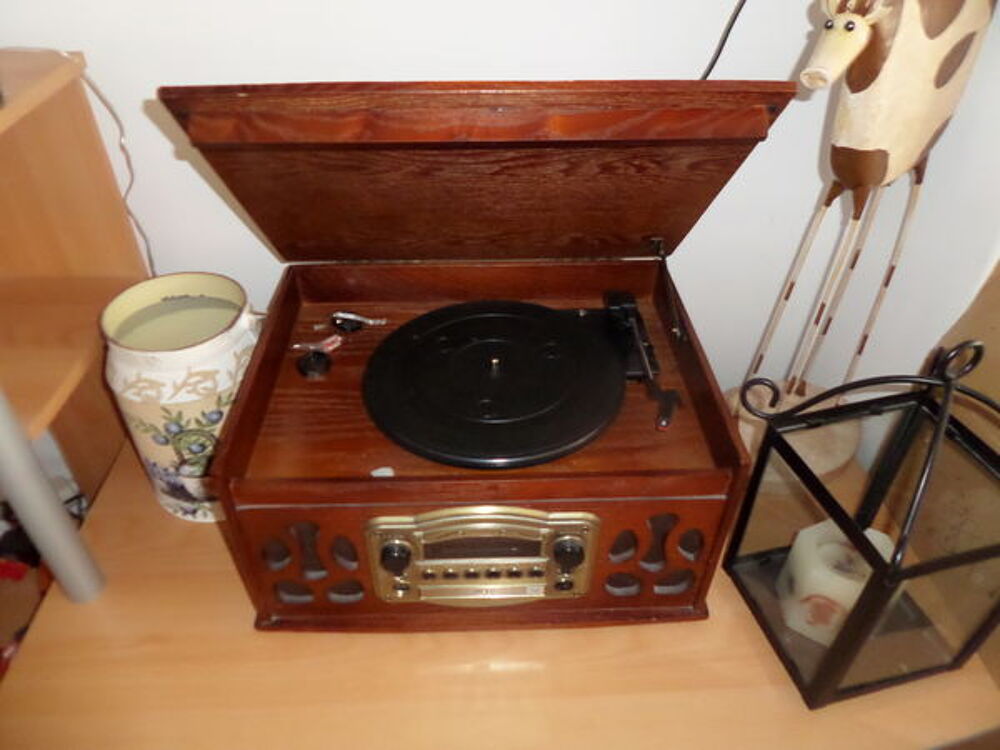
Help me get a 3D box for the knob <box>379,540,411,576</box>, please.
[{"bbox_3d":[-0.099,0.174,0.658,0.030,0.030,0.017,-1,39,-2],"label":"knob"}]

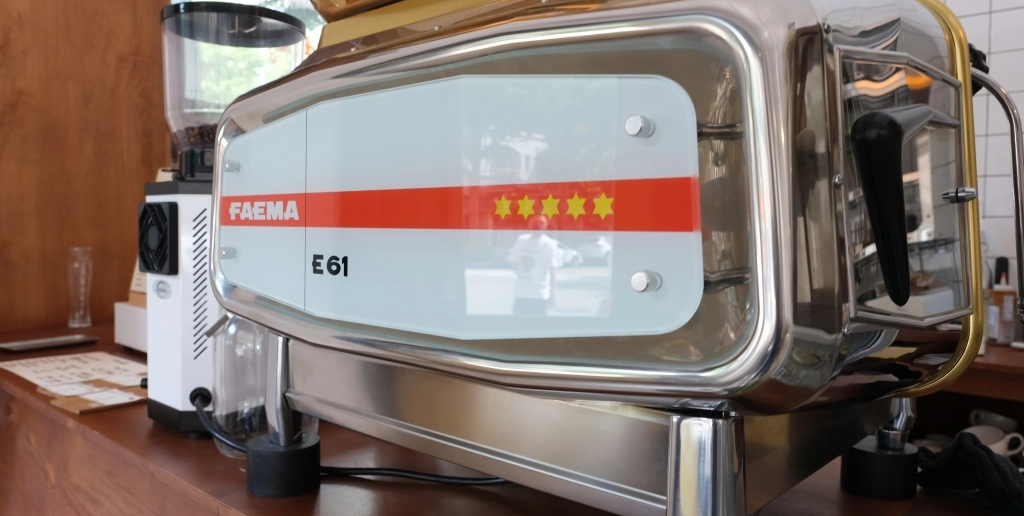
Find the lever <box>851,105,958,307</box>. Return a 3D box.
[{"bbox_3d":[0.232,-0.039,0.402,0.047,0.120,0.120,3,4,40],"label":"lever"}]

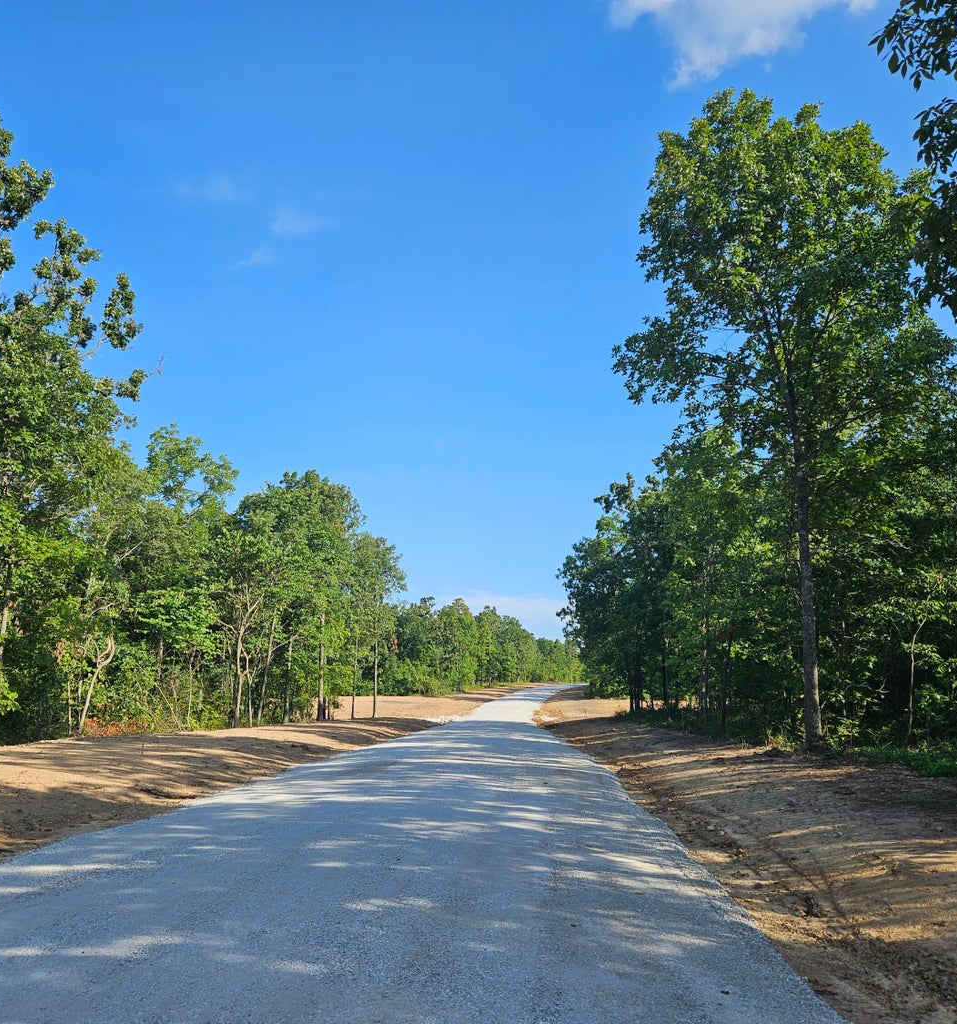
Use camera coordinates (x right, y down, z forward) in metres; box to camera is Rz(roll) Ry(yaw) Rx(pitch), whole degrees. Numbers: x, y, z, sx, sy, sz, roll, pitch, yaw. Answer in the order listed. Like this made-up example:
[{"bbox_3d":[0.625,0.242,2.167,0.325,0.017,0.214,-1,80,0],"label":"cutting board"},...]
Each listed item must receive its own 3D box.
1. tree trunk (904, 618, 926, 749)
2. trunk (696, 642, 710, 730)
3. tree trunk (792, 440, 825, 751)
[{"bbox_3d":[8.894,3.482,18.476,0.420,2.630,0.280,0,-10,0],"label":"tree trunk"},{"bbox_3d":[7.779,6.021,31.431,0.360,3.030,0.330,0,-10,0],"label":"trunk"},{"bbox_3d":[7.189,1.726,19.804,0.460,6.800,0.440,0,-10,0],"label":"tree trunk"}]

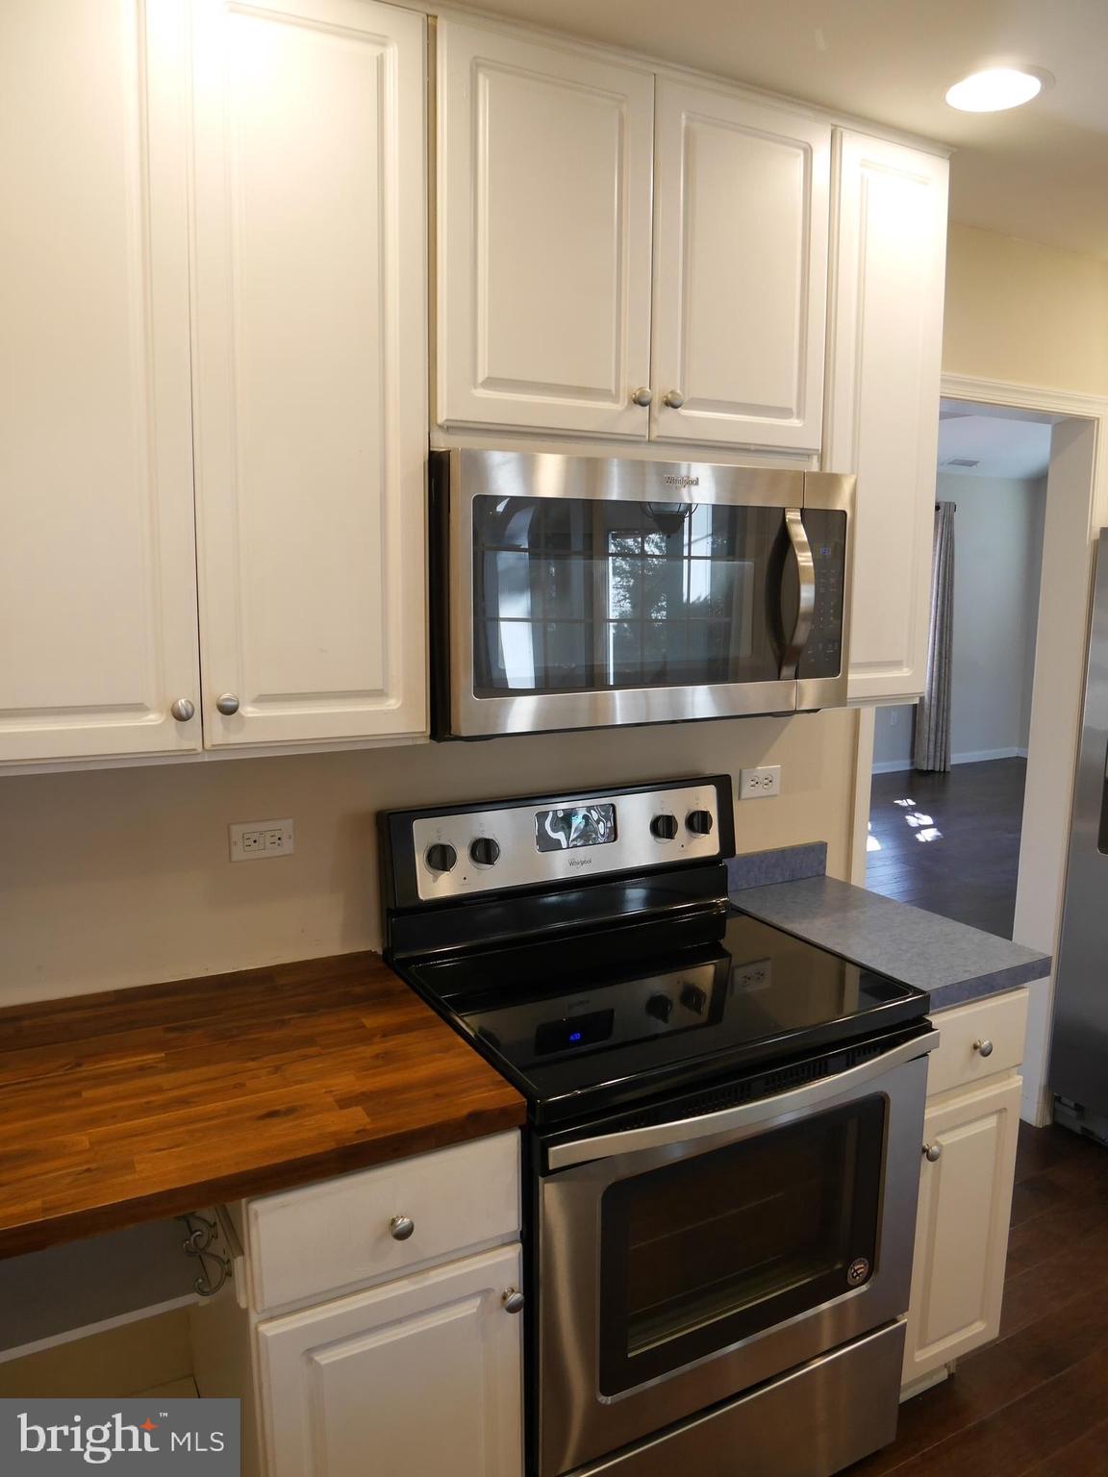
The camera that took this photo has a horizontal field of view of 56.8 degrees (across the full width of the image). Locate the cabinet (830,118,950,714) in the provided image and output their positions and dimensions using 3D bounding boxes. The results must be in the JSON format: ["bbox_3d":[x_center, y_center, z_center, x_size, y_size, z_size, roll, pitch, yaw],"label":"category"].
[{"bbox_3d":[0.547,-0.599,2.072,0.299,1.030,0.326,-5,10,-27],"label":"cabinet"}]

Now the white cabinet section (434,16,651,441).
[{"bbox_3d":[-0.082,-0.772,1.704,0.371,0.558,0.330,-5,10,-27],"label":"white cabinet section"}]

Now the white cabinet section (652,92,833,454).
[{"bbox_3d":[0.245,-0.799,1.875,0.370,0.558,0.330,-5,10,-27],"label":"white cabinet section"}]

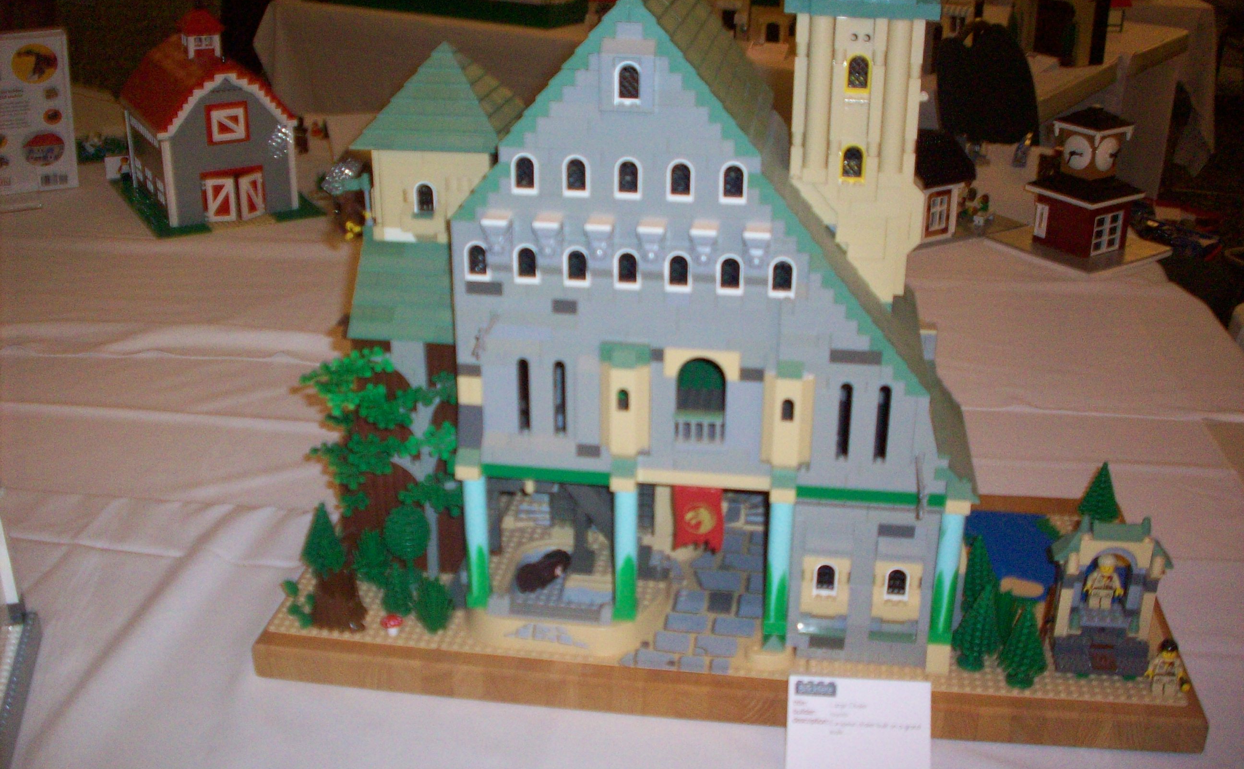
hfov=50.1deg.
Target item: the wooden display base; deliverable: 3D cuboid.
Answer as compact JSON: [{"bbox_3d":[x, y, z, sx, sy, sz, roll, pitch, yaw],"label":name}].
[{"bbox_3d":[0.080,0.155,1.044,0.658,0.029,0.308,3,24,7],"label":"wooden display base"}]

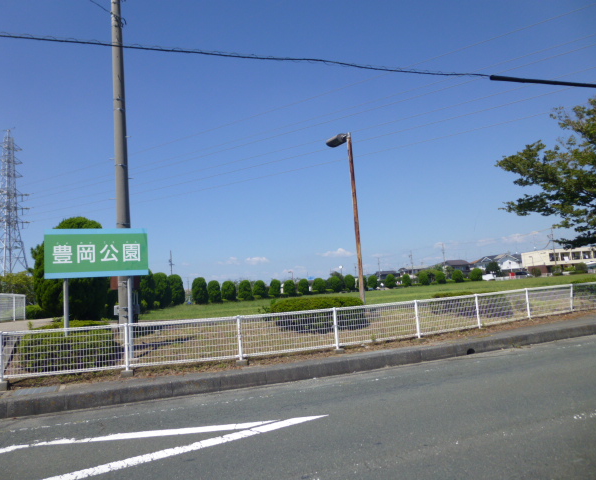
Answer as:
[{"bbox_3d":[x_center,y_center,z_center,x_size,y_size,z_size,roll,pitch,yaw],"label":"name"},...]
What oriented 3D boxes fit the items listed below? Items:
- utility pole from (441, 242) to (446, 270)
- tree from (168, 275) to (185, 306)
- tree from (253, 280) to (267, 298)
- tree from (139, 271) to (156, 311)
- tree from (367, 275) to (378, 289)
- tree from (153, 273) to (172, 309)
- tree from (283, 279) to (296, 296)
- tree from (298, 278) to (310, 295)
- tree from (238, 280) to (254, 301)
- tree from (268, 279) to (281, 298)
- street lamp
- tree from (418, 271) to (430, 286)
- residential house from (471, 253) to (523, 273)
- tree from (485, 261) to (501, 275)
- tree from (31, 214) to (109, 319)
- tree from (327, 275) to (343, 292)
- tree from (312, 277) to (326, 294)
[{"bbox_3d":[43.592,6.569,138.000,0.500,11.346,0.500,-2,-6,-22],"label":"utility pole"},{"bbox_3d":[-8.132,3.387,31.000,1.107,2.136,1.107,-2,-6,-15],"label":"tree"},{"bbox_3d":[-3.290,4.243,39.500,1.196,1.557,1.196,-3,-6,-5],"label":"tree"},{"bbox_3d":[-8.821,2.921,27.000,1.140,2.630,1.140,-4,-5,0],"label":"tree"},{"bbox_3d":[12.089,6.815,75.000,1.866,2.284,1.866,-4,-6,0],"label":"tree"},{"bbox_3d":[-9.235,3.469,31.500,1.295,2.453,1.295,-2,-6,-22],"label":"tree"},{"bbox_3d":[-0.763,4.323,41.500,1.257,1.546,1.257,-4,-5,-1],"label":"tree"},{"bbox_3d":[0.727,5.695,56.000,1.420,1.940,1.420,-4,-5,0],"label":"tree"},{"bbox_3d":[-5.705,5.589,51.000,1.655,2.252,1.655,-2,-6,-22],"label":"tree"},{"bbox_3d":[-2.085,4.324,41.000,1.064,1.634,1.064,-3,-5,-3],"label":"tree"},{"bbox_3d":[1.376,-0.457,12.683,0.850,4.919,0.300,-9,-8,39],"label":"street lamp"},{"bbox_3d":[22.169,6.747,81.000,2.103,2.467,2.103,-2,-6,-22],"label":"tree"},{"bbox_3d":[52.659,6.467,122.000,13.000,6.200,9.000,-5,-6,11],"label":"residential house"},{"bbox_3d":[47.131,7.391,112.000,3.756,4.141,3.756,-2,-6,-22],"label":"tree"},{"bbox_3d":[-8.625,1.085,17.600,2.894,3.904,2.894,-1,-6,-26],"label":"tree"},{"bbox_3d":[3.608,4.379,46.000,1.543,1.684,1.543,-4,-6,4],"label":"tree"},{"bbox_3d":[2.071,4.365,44.000,1.380,1.583,1.380,-4,-5,2],"label":"tree"}]

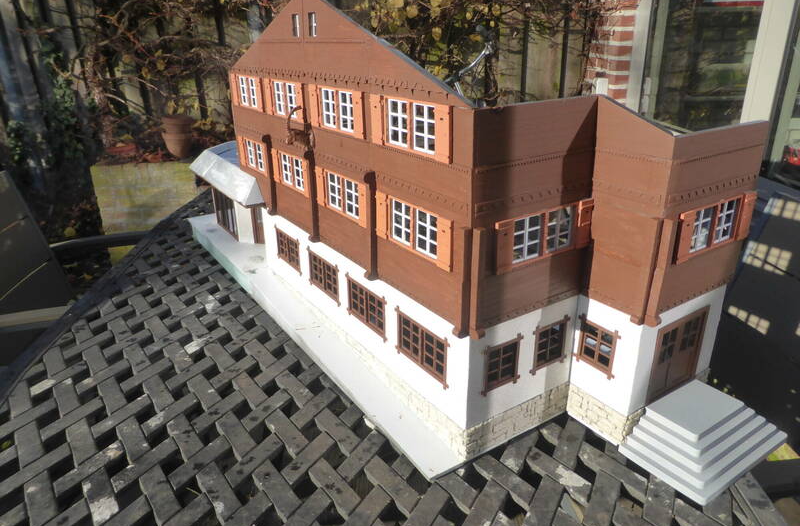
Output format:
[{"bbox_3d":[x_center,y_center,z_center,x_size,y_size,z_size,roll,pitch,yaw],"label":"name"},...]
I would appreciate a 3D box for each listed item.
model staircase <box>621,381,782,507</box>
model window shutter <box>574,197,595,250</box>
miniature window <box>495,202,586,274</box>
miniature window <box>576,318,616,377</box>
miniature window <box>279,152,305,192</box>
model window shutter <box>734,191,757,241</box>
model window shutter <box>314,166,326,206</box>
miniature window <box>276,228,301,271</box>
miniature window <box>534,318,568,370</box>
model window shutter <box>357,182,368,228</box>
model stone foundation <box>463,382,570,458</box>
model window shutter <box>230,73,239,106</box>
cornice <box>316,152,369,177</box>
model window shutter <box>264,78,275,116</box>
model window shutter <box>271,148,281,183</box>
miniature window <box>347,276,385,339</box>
[{"bbox_3d":[0.319,0.173,0.575,0.160,0.042,0.089,-14,26,-30],"label":"model staircase"},{"bbox_3d":[0.200,-0.042,0.604,0.024,0.053,0.004,-14,25,-30],"label":"model window shutter"},{"bbox_3d":[0.164,-0.030,0.613,0.149,0.058,0.012,-15,26,-30],"label":"miniature window"},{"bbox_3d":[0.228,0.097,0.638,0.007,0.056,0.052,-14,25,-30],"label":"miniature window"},{"bbox_3d":[-0.151,-0.128,0.780,0.007,0.045,0.076,-14,26,-30],"label":"miniature window"},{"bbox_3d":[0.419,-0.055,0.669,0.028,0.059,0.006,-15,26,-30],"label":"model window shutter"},{"bbox_3d":[-0.100,-0.095,0.705,0.006,0.049,0.025,-14,26,-30],"label":"model window shutter"},{"bbox_3d":[-0.204,-0.024,1.010,0.009,0.060,0.106,-15,26,-30],"label":"miniature window"},{"bbox_3d":[0.171,0.092,0.638,0.053,0.062,0.007,-14,25,-30],"label":"miniature window"},{"bbox_3d":[-0.045,-0.073,0.690,0.004,0.055,0.022,-14,25,-30],"label":"model window shutter"},{"bbox_3d":[0.127,0.165,0.592,0.150,0.038,0.010,-14,26,-30],"label":"model stone foundation"},{"bbox_3d":[-0.268,-0.282,0.905,0.006,0.049,0.028,-14,26,-30],"label":"model window shutter"},{"bbox_3d":[-0.081,-0.134,0.755,0.006,0.013,0.160,-15,26,-30],"label":"cornice"},{"bbox_3d":[-0.188,-0.237,0.790,0.006,0.049,0.027,-14,26,-30],"label":"model window shutter"},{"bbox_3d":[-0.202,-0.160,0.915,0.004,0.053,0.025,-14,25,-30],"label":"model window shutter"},{"bbox_3d":[-0.042,0.058,0.745,0.007,0.064,0.101,-14,25,-30],"label":"miniature window"}]

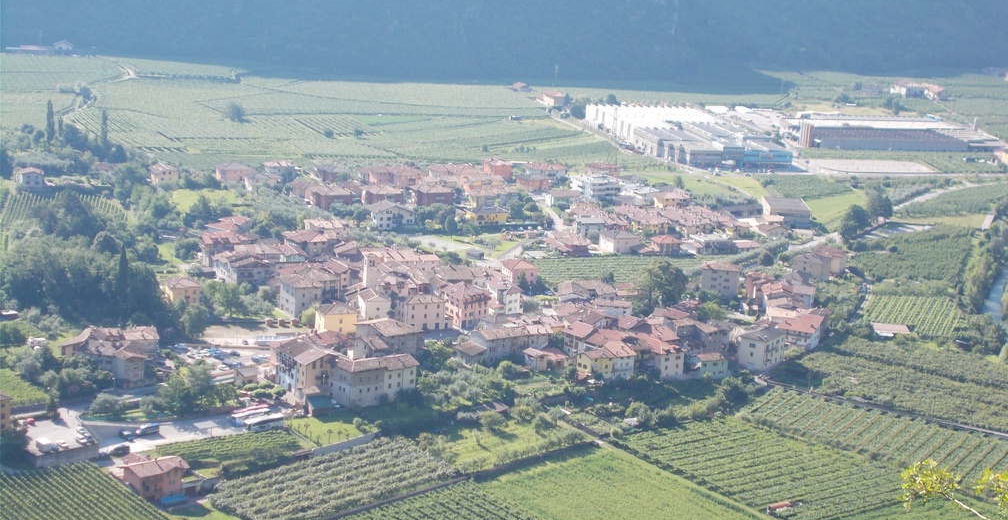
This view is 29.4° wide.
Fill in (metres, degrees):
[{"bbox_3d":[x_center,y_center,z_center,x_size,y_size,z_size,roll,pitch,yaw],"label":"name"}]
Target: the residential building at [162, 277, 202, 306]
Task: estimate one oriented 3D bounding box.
[{"bbox_3d":[-121.603,11.598,727.949,10.724,9.911,8.796,-4,16,-28],"label":"residential building"}]

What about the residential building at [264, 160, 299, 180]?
[{"bbox_3d":[-111.255,-44.459,952.170,14.914,8.846,9.743,-1,15,-18],"label":"residential building"}]

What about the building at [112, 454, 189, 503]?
[{"bbox_3d":[-99.250,60.779,544.283,16.444,8.289,11.309,-10,20,-43],"label":"building"}]

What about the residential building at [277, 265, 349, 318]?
[{"bbox_3d":[-71.205,11.574,709.604,20.490,15.258,14.659,-6,17,-32],"label":"residential building"}]

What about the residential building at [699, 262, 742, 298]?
[{"bbox_3d":[88.300,7.210,783.320,15.750,12.870,10.000,4,12,3],"label":"residential building"}]

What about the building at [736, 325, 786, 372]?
[{"bbox_3d":[88.490,29.390,657.890,10.070,12.990,15.750,11,14,31],"label":"building"}]

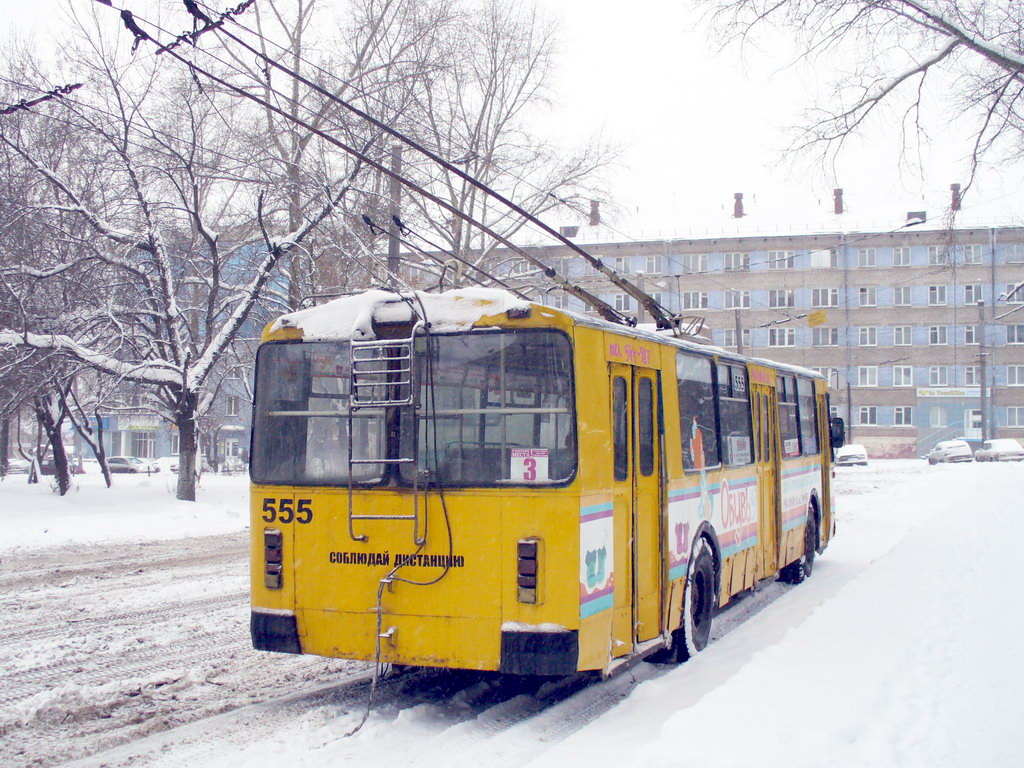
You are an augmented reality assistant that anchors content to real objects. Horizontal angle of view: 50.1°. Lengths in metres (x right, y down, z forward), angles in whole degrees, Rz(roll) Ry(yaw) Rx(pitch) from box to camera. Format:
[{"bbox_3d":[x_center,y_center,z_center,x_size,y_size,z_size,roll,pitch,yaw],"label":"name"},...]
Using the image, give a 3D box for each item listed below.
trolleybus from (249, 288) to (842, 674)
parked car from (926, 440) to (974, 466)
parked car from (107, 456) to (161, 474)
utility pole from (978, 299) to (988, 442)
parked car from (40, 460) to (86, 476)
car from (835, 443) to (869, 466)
[{"bbox_3d":[1.630,1.050,12.600,2.550,3.100,11.600,-1,-3,24],"label":"trolleybus"},{"bbox_3d":[24.328,3.873,61.000,1.700,1.450,4.100,-1,-2,7],"label":"parked car"},{"bbox_3d":[-27.464,5.955,79.000,4.400,1.500,1.750,-1,-2,7],"label":"parked car"},{"bbox_3d":[29.706,-0.284,69.000,0.320,10.000,0.320,-1,-2,15],"label":"utility pole"},{"bbox_3d":[-32.105,5.986,78.000,4.300,1.450,1.700,0,-2,0],"label":"parked car"},{"bbox_3d":[18.173,3.848,58.500,1.680,1.430,4.100,-1,-3,16],"label":"car"}]

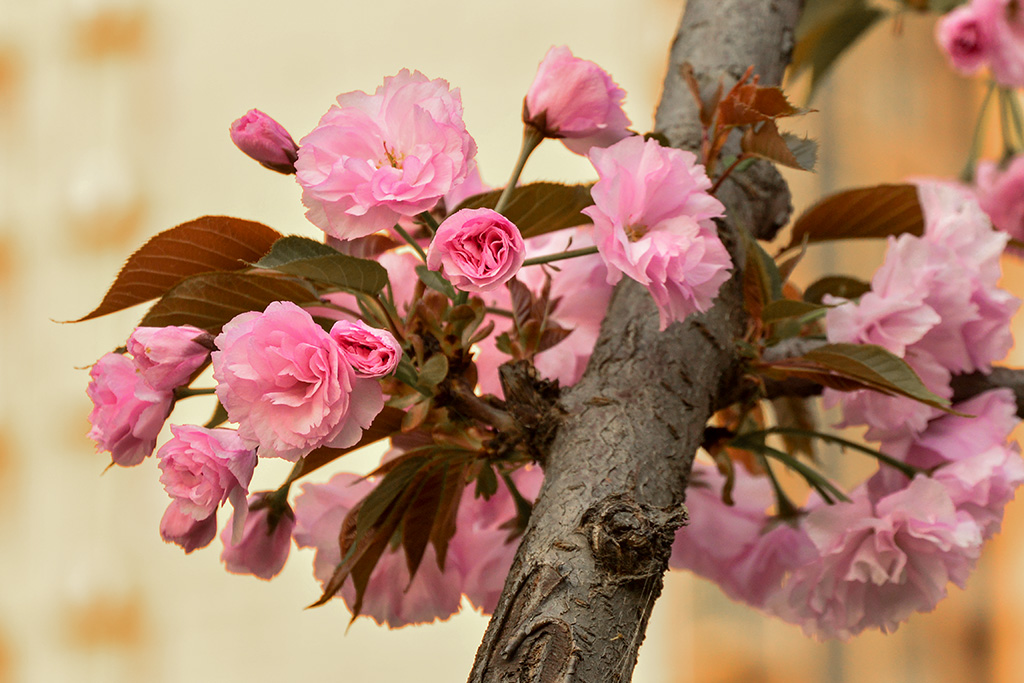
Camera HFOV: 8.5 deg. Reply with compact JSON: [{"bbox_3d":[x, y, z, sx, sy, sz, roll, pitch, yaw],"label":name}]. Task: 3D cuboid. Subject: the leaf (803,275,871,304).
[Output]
[{"bbox_3d":[0.097,-0.015,2.030,0.022,0.008,0.013,3,-7,-12],"label":"leaf"}]

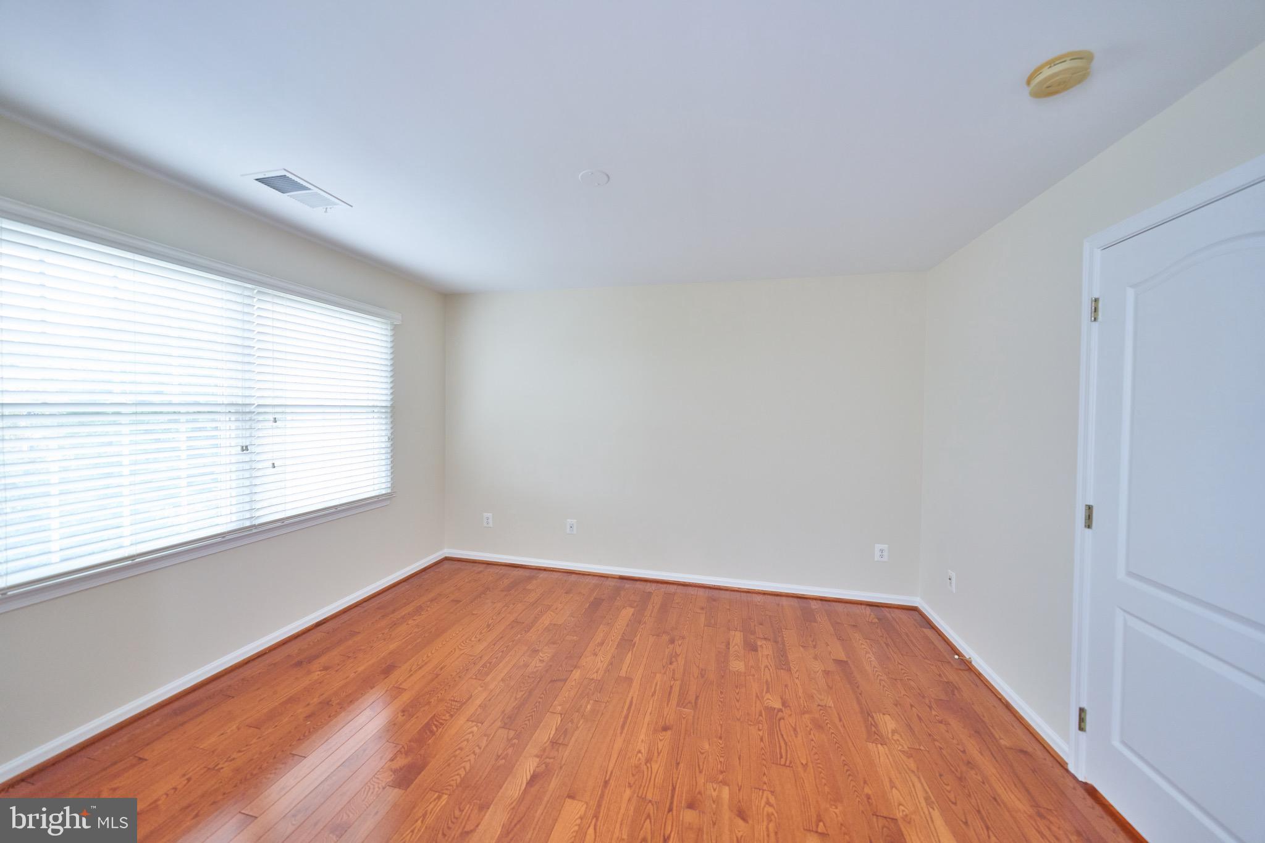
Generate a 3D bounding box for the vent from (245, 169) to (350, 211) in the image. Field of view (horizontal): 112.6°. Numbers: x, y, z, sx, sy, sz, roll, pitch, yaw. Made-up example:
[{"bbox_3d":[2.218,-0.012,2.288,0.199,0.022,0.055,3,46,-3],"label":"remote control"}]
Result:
[{"bbox_3d":[-1.581,-1.080,2.006,0.249,0.018,0.349,1,2,13],"label":"vent"}]

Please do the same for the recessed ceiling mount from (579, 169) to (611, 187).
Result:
[{"bbox_3d":[-0.166,-1.056,1.843,0.133,0.012,0.133,1,2,0],"label":"recessed ceiling mount"}]

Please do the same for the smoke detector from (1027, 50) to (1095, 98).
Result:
[{"bbox_3d":[1.238,-1.001,1.223,0.137,0.041,0.137,1,2,13],"label":"smoke detector"}]

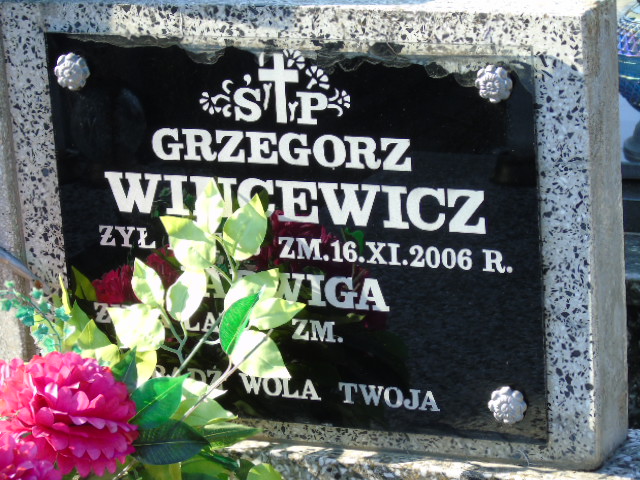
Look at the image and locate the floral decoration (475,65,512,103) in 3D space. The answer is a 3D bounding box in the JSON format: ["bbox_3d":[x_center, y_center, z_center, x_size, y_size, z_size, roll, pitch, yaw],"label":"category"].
[{"bbox_3d":[0.158,-0.142,2.386,0.035,0.035,0.016,3,18,21],"label":"floral decoration"}]

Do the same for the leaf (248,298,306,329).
[{"bbox_3d":[-0.039,0.069,2.443,0.059,0.032,0.014,-21,-25,0],"label":"leaf"}]

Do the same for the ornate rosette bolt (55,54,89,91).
[{"bbox_3d":[-0.239,-0.163,2.539,0.035,0.035,0.016,3,18,21],"label":"ornate rosette bolt"}]

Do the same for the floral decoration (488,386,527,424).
[{"bbox_3d":[0.177,0.156,2.477,0.035,0.035,0.016,3,18,21],"label":"floral decoration"}]

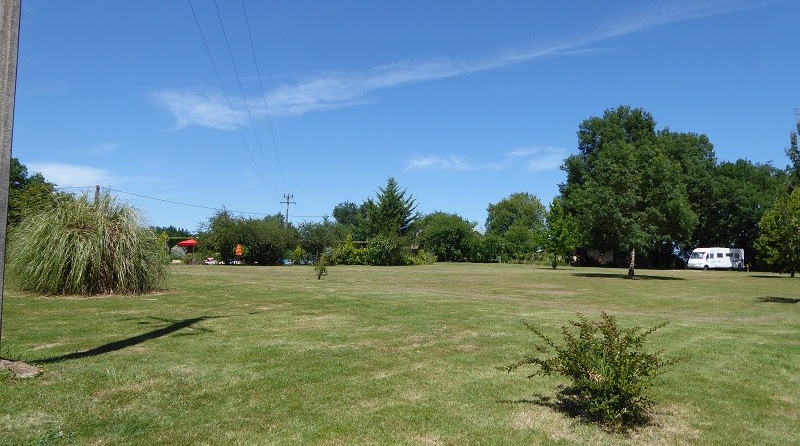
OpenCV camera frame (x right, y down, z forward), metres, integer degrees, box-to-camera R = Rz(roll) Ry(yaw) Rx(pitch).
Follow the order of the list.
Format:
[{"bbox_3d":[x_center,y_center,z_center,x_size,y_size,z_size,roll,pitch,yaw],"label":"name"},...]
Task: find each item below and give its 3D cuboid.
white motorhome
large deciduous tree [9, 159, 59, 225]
[{"bbox_3d":[39.308,4.522,69.000,6.200,2.870,2.250,2,-3,-13],"label":"white motorhome"},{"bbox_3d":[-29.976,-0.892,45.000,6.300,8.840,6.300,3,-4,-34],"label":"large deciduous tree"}]

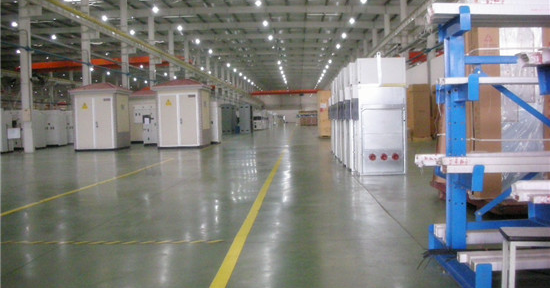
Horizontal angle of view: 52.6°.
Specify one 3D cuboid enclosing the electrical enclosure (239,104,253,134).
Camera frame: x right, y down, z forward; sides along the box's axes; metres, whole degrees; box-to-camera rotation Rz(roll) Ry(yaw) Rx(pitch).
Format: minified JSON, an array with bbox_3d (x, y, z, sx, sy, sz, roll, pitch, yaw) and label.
[{"bbox_3d":[-2.285,-1.912,43.647,0.830,2.250,1.300,-1,2,3],"label":"electrical enclosure"}]

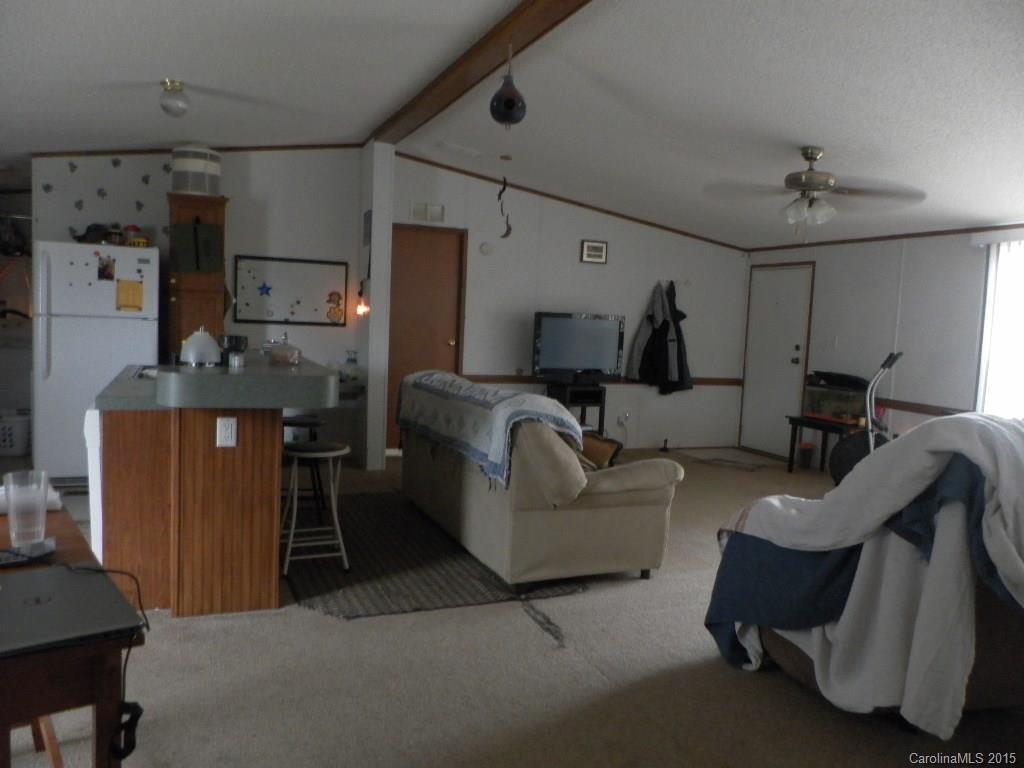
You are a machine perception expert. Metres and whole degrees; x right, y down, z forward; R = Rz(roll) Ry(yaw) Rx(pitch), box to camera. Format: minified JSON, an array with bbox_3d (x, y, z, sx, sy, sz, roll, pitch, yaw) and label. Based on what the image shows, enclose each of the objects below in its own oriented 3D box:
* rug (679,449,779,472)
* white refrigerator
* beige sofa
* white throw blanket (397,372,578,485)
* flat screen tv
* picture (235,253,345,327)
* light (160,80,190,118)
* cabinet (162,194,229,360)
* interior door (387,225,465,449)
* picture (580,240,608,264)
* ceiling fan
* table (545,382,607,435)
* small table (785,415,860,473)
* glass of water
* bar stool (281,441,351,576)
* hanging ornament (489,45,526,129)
[{"bbox_3d":[2.182,0.747,7.559,0.760,0.015,0.780,7,6,39],"label":"rug"},{"bbox_3d":[-2.996,-0.150,5.626,0.747,1.669,0.711,0,5,-23],"label":"white refrigerator"},{"bbox_3d":[0.032,0.441,4.689,0.933,0.904,2.108,0,5,-23],"label":"beige sofa"},{"bbox_3d":[-0.245,0.175,4.655,0.419,0.451,2.007,0,5,-23],"label":"white throw blanket"},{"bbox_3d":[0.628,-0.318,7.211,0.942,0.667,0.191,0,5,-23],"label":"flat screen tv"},{"bbox_3d":[-1.841,-0.772,6.472,0.917,0.552,0.025,0,5,-23],"label":"picture"},{"bbox_3d":[-1.813,-1.522,4.124,0.150,0.200,0.150,0,5,-23],"label":"light"},{"bbox_3d":[-2.469,-0.369,6.029,0.410,2.100,0.440,0,5,-23],"label":"cabinet"},{"bbox_3d":[-0.799,-0.402,6.968,0.766,2.028,0.064,0,5,-23],"label":"interior door"},{"bbox_3d":[0.796,-1.277,7.470,0.280,0.210,0.030,0,5,-23],"label":"picture"},{"bbox_3d":[1.802,-1.202,4.669,1.320,0.470,1.320,0,5,-23],"label":"ceiling fan"},{"bbox_3d":[0.595,0.359,7.285,0.466,0.695,0.368,0,5,-23],"label":"table"},{"bbox_3d":[2.875,0.595,6.788,0.420,0.510,0.870,0,5,-23],"label":"small table"},{"bbox_3d":[-1.087,0.278,1.725,0.083,0.155,0.083,0,5,-23],"label":"glass of water"},{"bbox_3d":[-0.996,0.612,3.873,0.330,0.607,0.330,0,5,-23],"label":"bar stool"},{"bbox_3d":[-0.020,-1.393,3.613,0.165,0.390,0.165,2,5,0],"label":"hanging ornament"}]

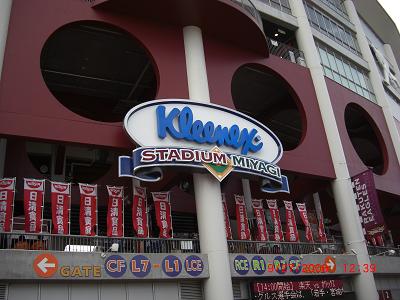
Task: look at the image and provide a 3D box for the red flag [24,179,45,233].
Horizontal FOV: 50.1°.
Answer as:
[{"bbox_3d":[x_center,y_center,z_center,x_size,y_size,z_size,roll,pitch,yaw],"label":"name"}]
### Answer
[{"bbox_3d":[-5.215,1.743,13.431,0.600,1.800,0.090,8,-28,-27],"label":"red flag"}]

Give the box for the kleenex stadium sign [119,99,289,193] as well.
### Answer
[{"bbox_3d":[0.312,-0.272,16.634,7.100,3.650,0.900,7,-29,-25],"label":"kleenex stadium sign"}]

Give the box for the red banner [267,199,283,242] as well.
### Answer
[{"bbox_3d":[3.117,2.917,17.798,0.600,1.800,0.090,8,-28,-27],"label":"red banner"}]

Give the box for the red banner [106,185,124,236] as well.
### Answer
[{"bbox_3d":[-2.939,2.119,14.896,0.600,1.800,0.090,10,-30,-29],"label":"red banner"}]

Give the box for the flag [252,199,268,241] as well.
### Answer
[{"bbox_3d":[2.446,2.817,17.344,0.570,1.800,0.090,12,-31,-32],"label":"flag"}]

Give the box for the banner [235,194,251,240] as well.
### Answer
[{"bbox_3d":[1.666,2.684,17.005,0.570,1.800,0.090,12,-31,-32],"label":"banner"}]

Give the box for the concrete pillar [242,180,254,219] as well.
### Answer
[{"bbox_3d":[3.185,4.906,25.823,0.420,6.700,0.420,8,-28,-27],"label":"concrete pillar"}]

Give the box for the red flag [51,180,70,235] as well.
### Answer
[{"bbox_3d":[-4.591,1.926,14.127,0.600,1.800,0.090,10,-30,-29],"label":"red flag"}]

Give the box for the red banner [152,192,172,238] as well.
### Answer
[{"bbox_3d":[-1.287,2.313,15.527,0.600,1.800,0.090,8,-28,-27],"label":"red banner"}]

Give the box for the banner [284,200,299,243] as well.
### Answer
[{"bbox_3d":[3.832,2.990,17.982,0.570,1.800,0.090,12,-31,-32],"label":"banner"}]

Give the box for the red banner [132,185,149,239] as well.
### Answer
[{"bbox_3d":[-2.115,2.237,15.181,0.600,1.800,0.090,8,-28,-27],"label":"red banner"}]

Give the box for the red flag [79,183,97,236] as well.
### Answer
[{"bbox_3d":[-3.788,2.011,14.506,0.600,1.800,0.090,10,-30,-29],"label":"red flag"}]

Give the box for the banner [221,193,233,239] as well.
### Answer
[{"bbox_3d":[0.911,2.634,16.702,0.600,1.800,0.090,8,-28,-27],"label":"banner"}]

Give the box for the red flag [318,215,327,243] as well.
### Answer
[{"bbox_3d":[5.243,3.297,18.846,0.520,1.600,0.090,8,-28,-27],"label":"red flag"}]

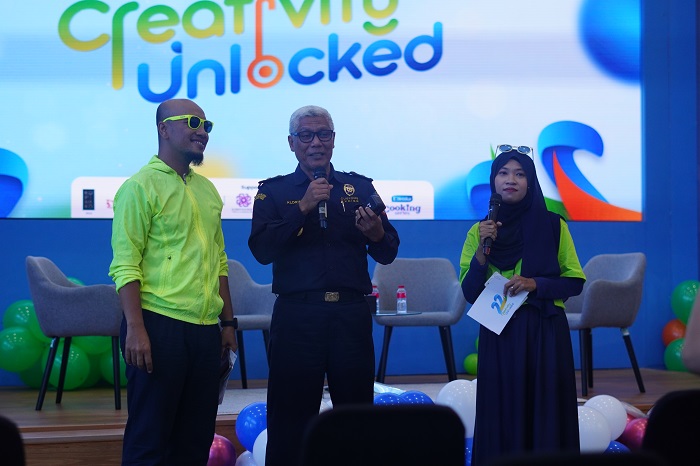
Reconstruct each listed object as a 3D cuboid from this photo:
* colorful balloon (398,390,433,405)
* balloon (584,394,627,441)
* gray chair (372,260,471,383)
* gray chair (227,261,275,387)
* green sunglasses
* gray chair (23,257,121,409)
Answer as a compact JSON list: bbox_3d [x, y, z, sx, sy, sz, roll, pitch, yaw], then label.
[{"bbox_3d":[0.333,0.888,7.250,0.210,0.220,0.210,0,-1,0],"label":"colorful balloon"},{"bbox_3d":[1.371,0.996,7.850,0.245,0.250,0.245,0,-1,0],"label":"balloon"},{"bbox_3d":[0.434,0.556,9.100,0.600,0.820,0.590,0,-1,-5],"label":"gray chair"},{"bbox_3d":[-0.731,0.549,8.700,0.600,0.820,0.590,0,-1,-25],"label":"gray chair"},{"bbox_3d":[-0.604,-0.405,5.420,0.150,0.050,0.145,-8,-13,36],"label":"green sunglasses"},{"bbox_3d":[-1.455,0.538,7.970,0.560,0.820,0.600,0,-1,2],"label":"gray chair"}]

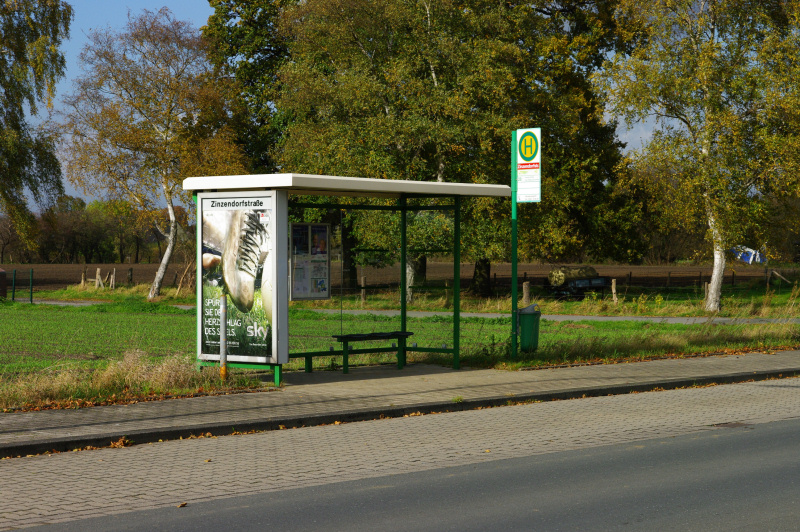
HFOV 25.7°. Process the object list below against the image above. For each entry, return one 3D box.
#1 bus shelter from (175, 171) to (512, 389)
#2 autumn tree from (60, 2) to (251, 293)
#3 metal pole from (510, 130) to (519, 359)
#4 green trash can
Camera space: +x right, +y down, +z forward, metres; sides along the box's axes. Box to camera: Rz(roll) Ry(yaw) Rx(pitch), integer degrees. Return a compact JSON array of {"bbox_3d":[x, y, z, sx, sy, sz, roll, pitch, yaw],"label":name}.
[{"bbox_3d":[-0.556,0.155,22.472,1.737,2.462,4.522,0,0,37],"label":"bus shelter"},{"bbox_3d":[-9.171,-4.169,65.000,6.967,10.783,6.700,0,0,0],"label":"autumn tree"},{"bbox_3d":[1.661,-0.302,25.484,0.078,3.335,0.078,0,0,37],"label":"metal pole"},{"bbox_3d":[1.883,0.907,25.453,0.325,0.705,0.400,0,0,10],"label":"green trash can"}]

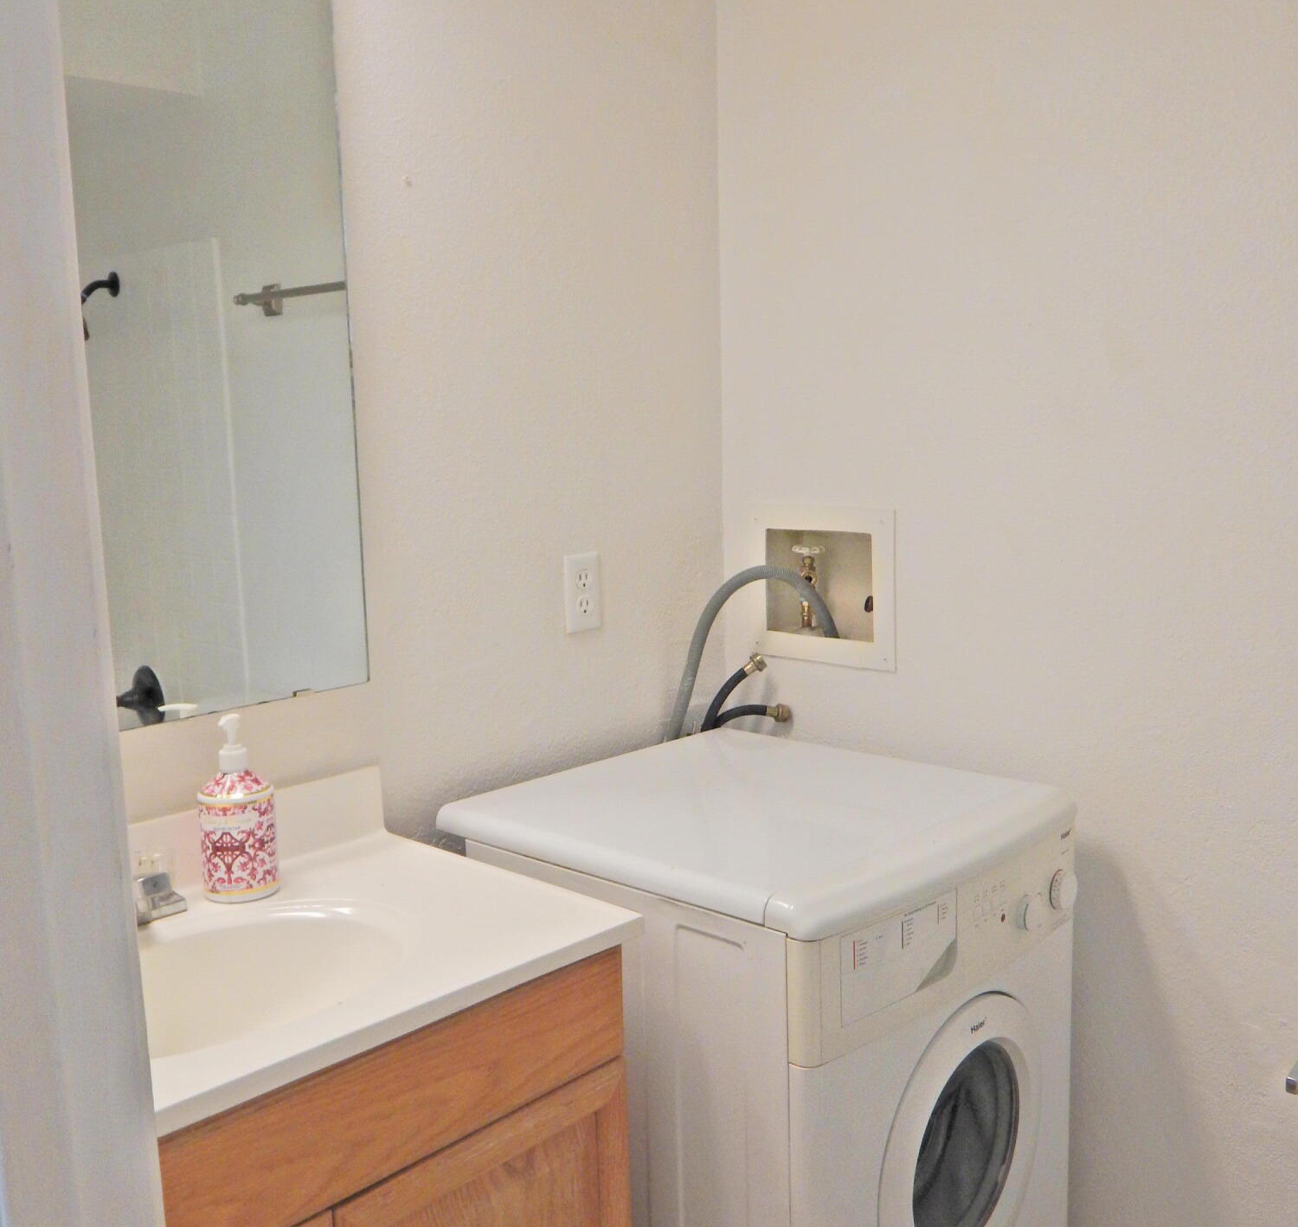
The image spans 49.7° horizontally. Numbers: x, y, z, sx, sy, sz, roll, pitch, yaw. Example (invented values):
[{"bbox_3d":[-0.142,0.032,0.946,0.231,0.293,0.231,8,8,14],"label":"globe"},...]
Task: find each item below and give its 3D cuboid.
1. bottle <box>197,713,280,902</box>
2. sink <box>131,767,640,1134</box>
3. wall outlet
[{"bbox_3d":[-0.465,0.214,1.585,0.085,0.206,0.085,1,9,18],"label":"bottle"},{"bbox_3d":[-0.444,0.317,1.367,0.466,0.112,0.787,6,11,43],"label":"sink"},{"bbox_3d":[-0.093,-0.029,2.039,0.008,0.115,0.071,6,11,43],"label":"wall outlet"}]

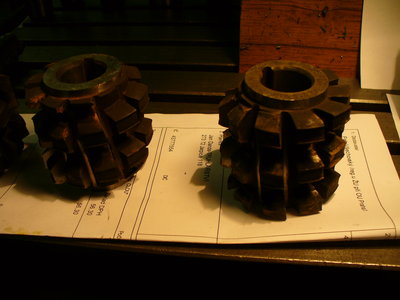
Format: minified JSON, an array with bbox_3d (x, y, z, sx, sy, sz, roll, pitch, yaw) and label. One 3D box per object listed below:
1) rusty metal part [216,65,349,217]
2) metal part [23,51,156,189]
[{"bbox_3d":[0.043,-0.009,0.224,0.064,0.064,0.064,-3,39,0],"label":"rusty metal part"},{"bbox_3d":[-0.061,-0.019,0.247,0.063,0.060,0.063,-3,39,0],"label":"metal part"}]

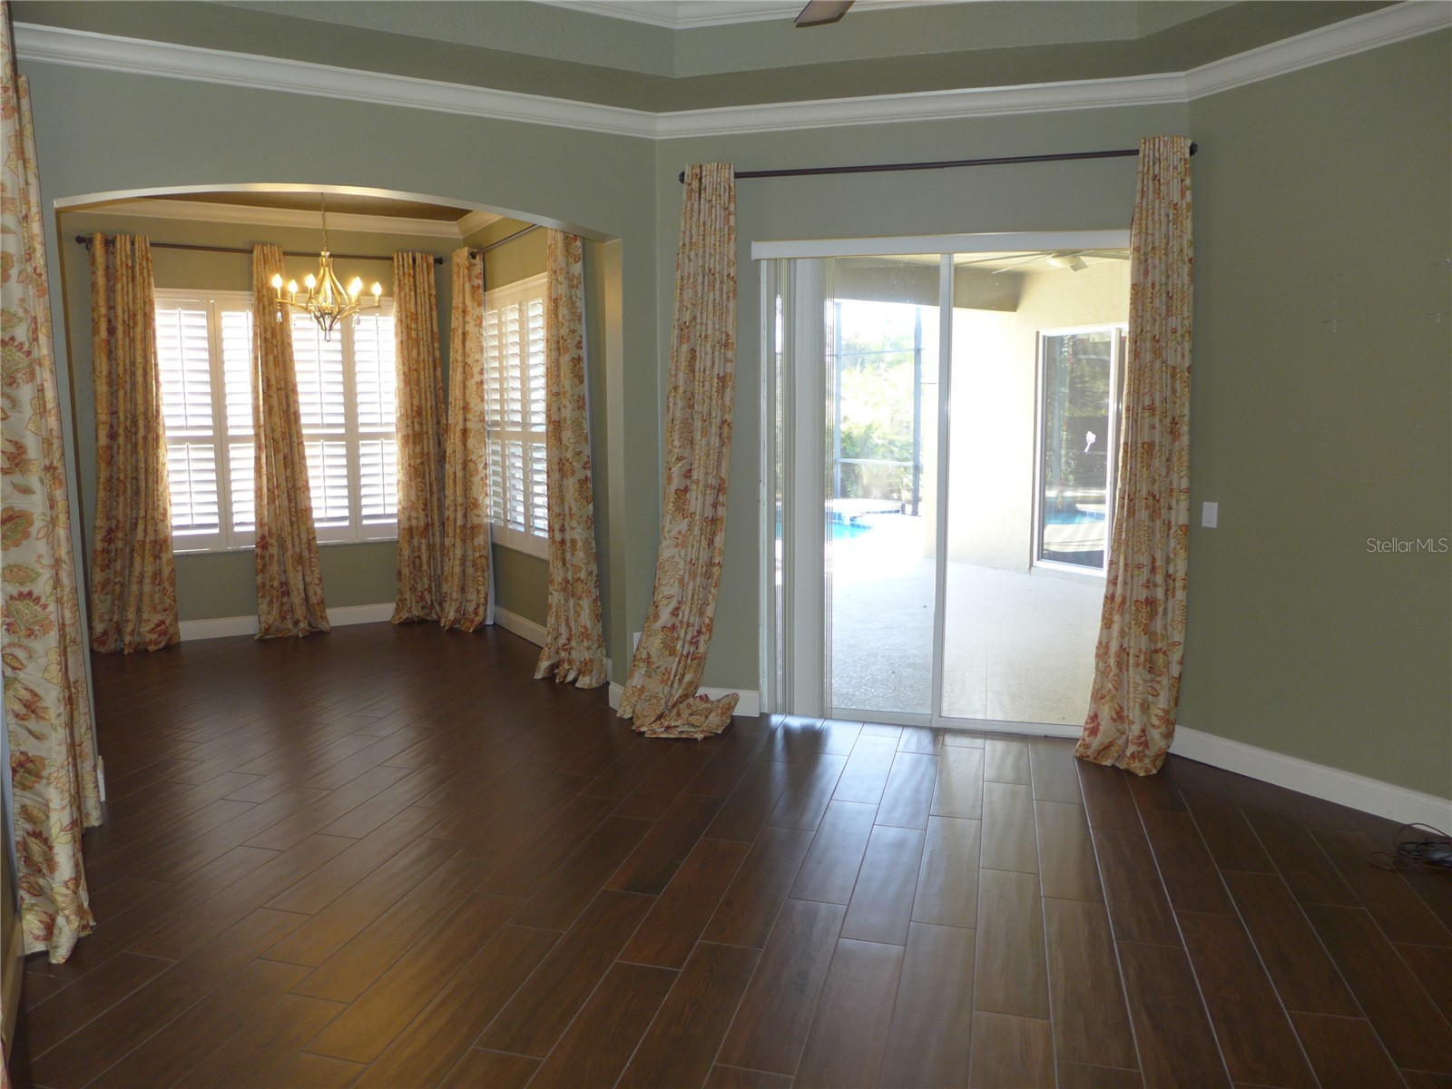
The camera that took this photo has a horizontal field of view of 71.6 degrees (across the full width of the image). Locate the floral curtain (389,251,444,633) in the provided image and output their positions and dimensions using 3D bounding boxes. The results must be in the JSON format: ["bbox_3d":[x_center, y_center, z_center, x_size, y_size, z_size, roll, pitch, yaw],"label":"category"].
[{"bbox_3d":[-2.337,-0.777,7.598,0.450,2.790,0.220,-4,9,-30],"label":"floral curtain"}]

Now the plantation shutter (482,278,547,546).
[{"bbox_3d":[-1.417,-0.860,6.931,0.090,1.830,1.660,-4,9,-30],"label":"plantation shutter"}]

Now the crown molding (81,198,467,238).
[{"bbox_3d":[-3.092,-2.296,7.068,2.650,0.110,0.100,-4,9,-30],"label":"crown molding"}]

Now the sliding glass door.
[{"bbox_3d":[1.066,-0.280,4.956,1.780,2.410,0.100,2,8,15],"label":"sliding glass door"}]

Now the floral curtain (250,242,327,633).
[{"bbox_3d":[-3.139,-0.711,7.136,0.500,2.790,0.220,-4,9,-30],"label":"floral curtain"}]

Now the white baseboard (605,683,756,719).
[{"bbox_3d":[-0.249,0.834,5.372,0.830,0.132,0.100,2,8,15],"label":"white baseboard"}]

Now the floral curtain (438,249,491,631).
[{"bbox_3d":[-1.928,-0.766,7.481,0.310,2.800,0.430,-4,9,-30],"label":"floral curtain"}]

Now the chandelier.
[{"bbox_3d":[-2.325,-1.695,5.859,0.640,1.020,0.640,-4,9,-30],"label":"chandelier"}]

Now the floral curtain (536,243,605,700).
[{"bbox_3d":[-0.951,-0.568,5.867,0.310,2.800,0.440,-4,9,-30],"label":"floral curtain"}]

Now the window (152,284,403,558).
[{"bbox_3d":[-3.169,-0.887,7.236,1.800,1.820,0.100,-4,9,-30],"label":"window"}]

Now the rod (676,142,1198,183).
[{"bbox_3d":[0.919,-1.774,4.675,2.400,0.050,0.080,2,8,15],"label":"rod"}]

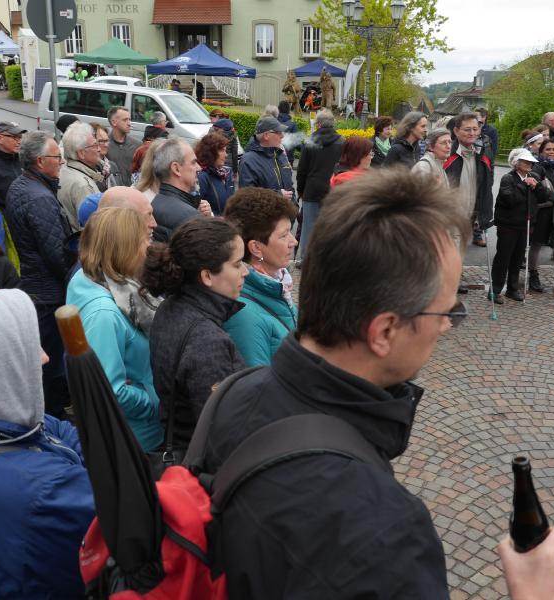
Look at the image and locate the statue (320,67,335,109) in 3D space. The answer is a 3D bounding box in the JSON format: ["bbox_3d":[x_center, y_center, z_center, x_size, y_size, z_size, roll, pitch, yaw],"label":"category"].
[{"bbox_3d":[2.263,-9.411,29.000,0.700,1.950,0.650,0,17,0],"label":"statue"}]

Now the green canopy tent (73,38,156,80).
[{"bbox_3d":[-6.756,-9.559,27.435,3.000,3.000,3.000,-8,19,-27],"label":"green canopy tent"}]

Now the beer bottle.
[{"bbox_3d":[0.378,0.348,0.980,0.064,0.245,0.064,-10,17,3],"label":"beer bottle"}]

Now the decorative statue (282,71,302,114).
[{"bbox_3d":[0.650,-9.277,29.000,0.850,1.950,0.650,1,17,0],"label":"decorative statue"}]

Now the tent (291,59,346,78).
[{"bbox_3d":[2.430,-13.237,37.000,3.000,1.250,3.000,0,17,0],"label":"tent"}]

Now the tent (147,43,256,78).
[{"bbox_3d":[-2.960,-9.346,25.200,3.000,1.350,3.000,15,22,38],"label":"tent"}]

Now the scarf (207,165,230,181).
[{"bbox_3d":[-0.425,-0.867,4.400,0.240,0.180,0.240,10,20,29],"label":"scarf"}]

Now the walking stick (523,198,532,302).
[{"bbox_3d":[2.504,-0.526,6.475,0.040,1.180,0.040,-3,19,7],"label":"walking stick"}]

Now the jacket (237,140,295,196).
[{"bbox_3d":[-0.079,-0.989,5.400,0.340,0.720,0.500,15,22,39],"label":"jacket"}]

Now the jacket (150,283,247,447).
[{"bbox_3d":[-0.247,0.228,2.014,0.290,0.620,0.430,-5,18,-17],"label":"jacket"}]

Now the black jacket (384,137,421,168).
[{"bbox_3d":[1.126,-1.144,5.850,0.300,0.670,0.460,13,21,35],"label":"black jacket"}]

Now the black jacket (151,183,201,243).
[{"bbox_3d":[-0.502,-0.279,3.200,0.360,0.700,0.500,-3,17,-11],"label":"black jacket"}]

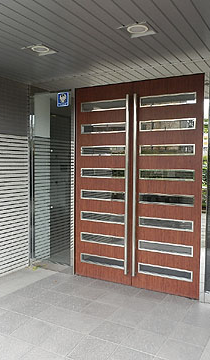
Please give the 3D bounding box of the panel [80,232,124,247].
[{"bbox_3d":[-0.026,0.730,4.090,0.627,0.120,0.035,2,4,28],"label":"panel"}]

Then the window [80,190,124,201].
[{"bbox_3d":[-0.022,0.190,4.060,0.627,0.122,0.035,2,4,28],"label":"window"}]

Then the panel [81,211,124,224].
[{"bbox_3d":[-0.024,0.461,4.075,0.627,0.120,0.035,2,4,28],"label":"panel"}]

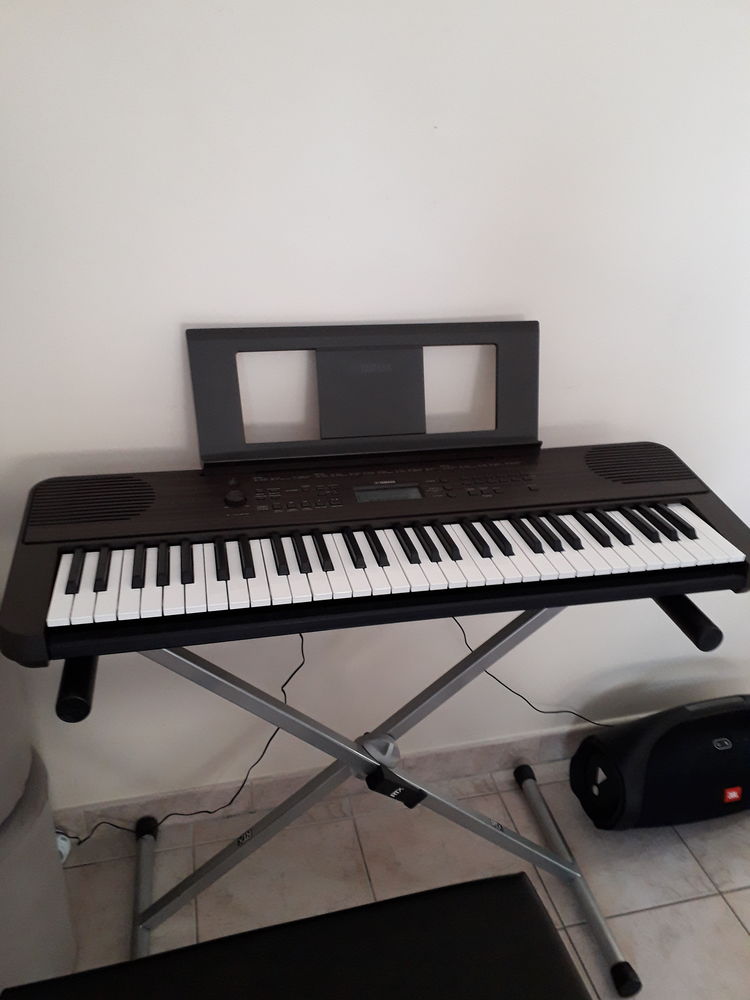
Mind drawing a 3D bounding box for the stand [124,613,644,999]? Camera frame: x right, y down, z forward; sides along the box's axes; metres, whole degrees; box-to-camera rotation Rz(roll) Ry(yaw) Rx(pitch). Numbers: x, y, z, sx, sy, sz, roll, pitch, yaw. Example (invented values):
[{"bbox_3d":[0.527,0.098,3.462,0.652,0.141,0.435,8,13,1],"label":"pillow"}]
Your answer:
[{"bbox_3d":[0.001,0.408,1.234,0.813,0.713,0.474,-4,28,-12],"label":"stand"}]

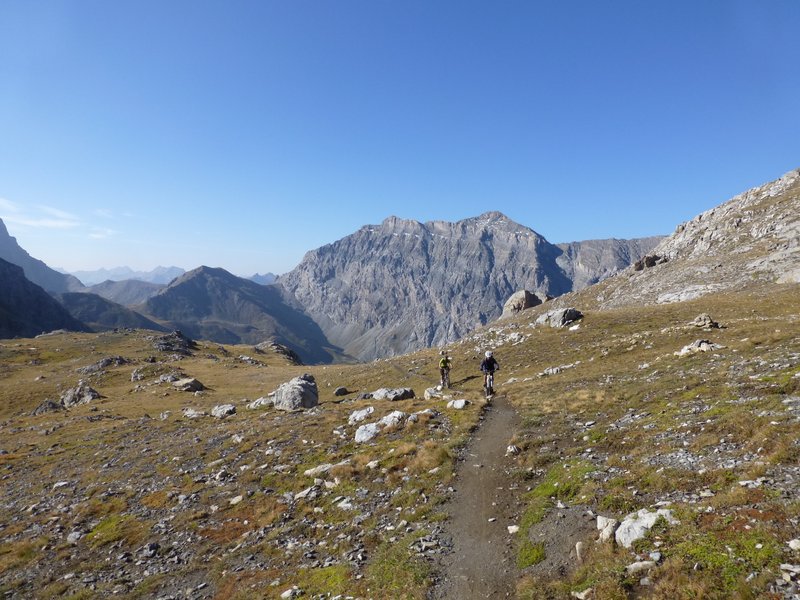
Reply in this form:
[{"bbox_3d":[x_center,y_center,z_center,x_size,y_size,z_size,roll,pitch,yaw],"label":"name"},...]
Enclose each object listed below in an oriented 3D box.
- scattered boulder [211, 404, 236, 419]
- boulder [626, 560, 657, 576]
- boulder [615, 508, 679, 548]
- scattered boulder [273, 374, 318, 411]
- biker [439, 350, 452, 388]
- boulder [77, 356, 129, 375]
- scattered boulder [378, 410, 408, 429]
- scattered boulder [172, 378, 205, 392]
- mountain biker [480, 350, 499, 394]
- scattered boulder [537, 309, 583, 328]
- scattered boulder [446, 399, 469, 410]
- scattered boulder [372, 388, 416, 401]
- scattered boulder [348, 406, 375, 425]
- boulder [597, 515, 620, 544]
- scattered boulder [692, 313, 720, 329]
[{"bbox_3d":[-5.918,3.739,18.600,0.850,0.430,0.650,-1,3,-18],"label":"scattered boulder"},{"bbox_3d":[1.741,1.936,4.000,0.220,0.100,0.150,1,3,24],"label":"boulder"},{"bbox_3d":[2.022,1.874,4.550,0.520,0.270,0.420,1,3,24],"label":"boulder"},{"bbox_3d":[-3.881,3.435,20.600,1.650,1.250,1.400,0,2,-11],"label":"scattered boulder"},{"bbox_3d":[2.083,3.182,25.400,0.660,1.740,1.500,0,1,-10],"label":"biker"},{"bbox_3d":[-18.235,4.015,34.000,3.100,1.000,1.900,-1,3,-28],"label":"boulder"},{"bbox_3d":[-0.156,2.865,13.300,0.700,0.400,0.550,0,1,-1],"label":"scattered boulder"},{"bbox_3d":[-9.723,3.930,25.500,1.420,0.620,1.150,0,1,-17],"label":"scattered boulder"},{"bbox_3d":[3.469,2.829,21.500,0.740,1.720,1.650,0,2,9],"label":"mountain biker"},{"bbox_3d":[14.377,1.668,50.000,4.100,1.700,2.900,1,3,16],"label":"scattered boulder"},{"bbox_3d":[1.721,3.127,16.600,0.640,0.330,0.480,0,2,6],"label":"scattered boulder"},{"bbox_3d":[-0.241,3.510,20.600,1.520,0.460,0.950,0,1,-1],"label":"scattered boulder"},{"bbox_3d":[-0.937,2.811,13.500,0.630,0.390,0.520,0,1,-3],"label":"scattered boulder"},{"bbox_3d":[1.721,1.895,4.600,0.180,0.220,0.180,0,1,17],"label":"boulder"},{"bbox_3d":[17.073,1.146,31.000,1.600,0.800,1.250,1,1,24],"label":"scattered boulder"}]

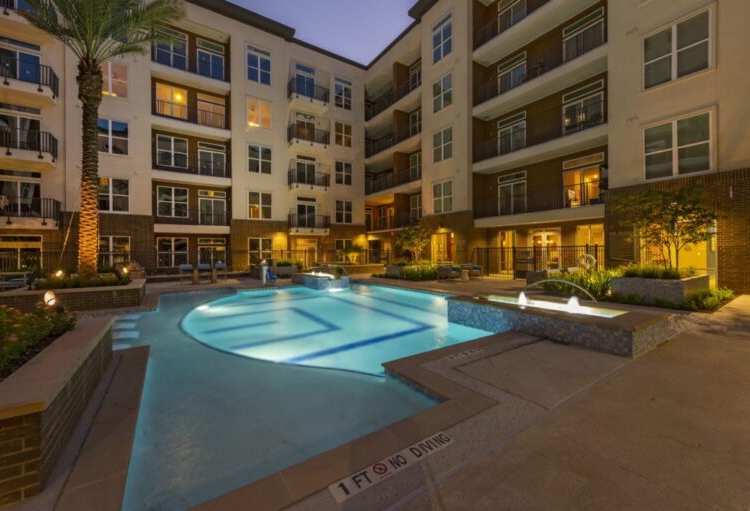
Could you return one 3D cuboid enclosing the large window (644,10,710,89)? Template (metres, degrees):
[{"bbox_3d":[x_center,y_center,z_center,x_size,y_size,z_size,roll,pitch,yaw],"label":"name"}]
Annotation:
[{"bbox_3d":[10.883,-7.350,10.804,0.120,1.950,1.710,-1,1,-34],"label":"large window"}]

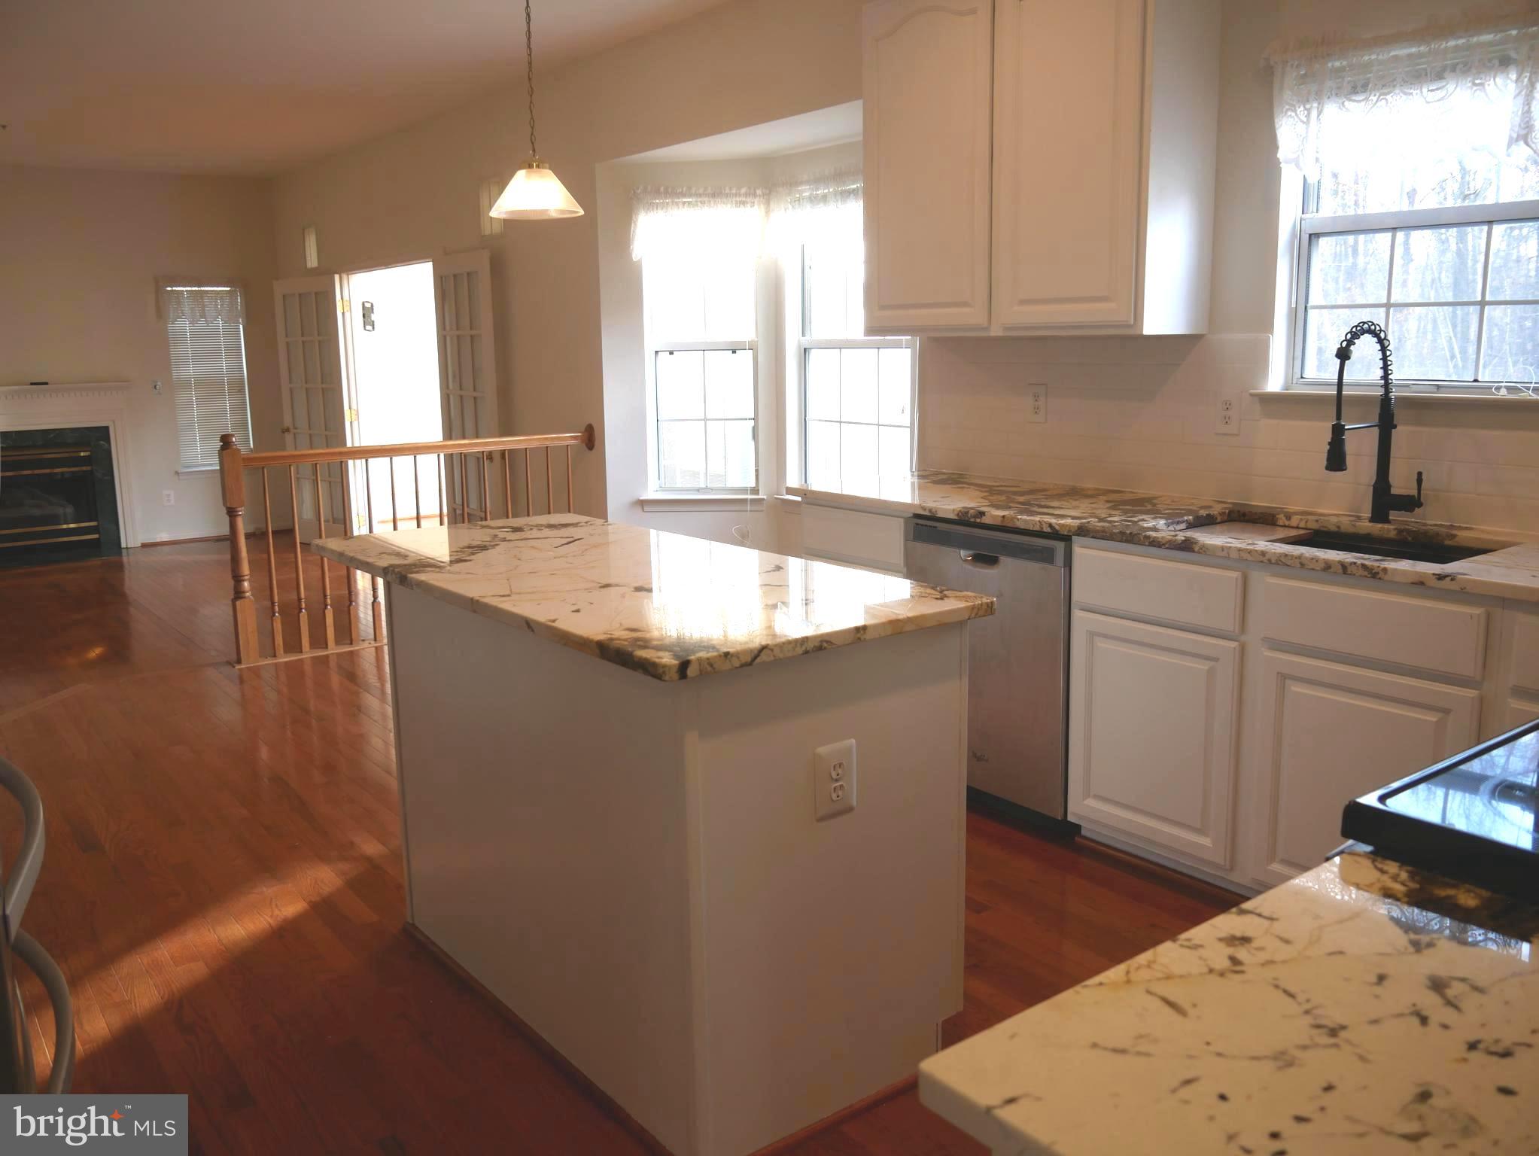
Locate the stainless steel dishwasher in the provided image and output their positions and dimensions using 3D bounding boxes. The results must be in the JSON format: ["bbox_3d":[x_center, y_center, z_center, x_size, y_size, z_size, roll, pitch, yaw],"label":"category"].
[{"bbox_3d":[0.827,0.233,3.717,0.600,0.820,0.600,-9,14,-37],"label":"stainless steel dishwasher"}]

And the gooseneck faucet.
[{"bbox_3d":[1.466,-0.365,2.999,0.290,0.500,0.135,-9,14,-37],"label":"gooseneck faucet"}]

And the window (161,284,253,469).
[{"bbox_3d":[-4.357,-1.564,9.758,0.620,1.420,0.120,-9,14,-37],"label":"window"}]

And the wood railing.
[{"bbox_3d":[-1.654,-0.220,5.979,1.840,1.020,0.100,-9,14,-37],"label":"wood railing"}]

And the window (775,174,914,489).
[{"bbox_3d":[0.342,-1.066,5.633,0.130,1.480,0.870,-9,14,-37],"label":"window"}]

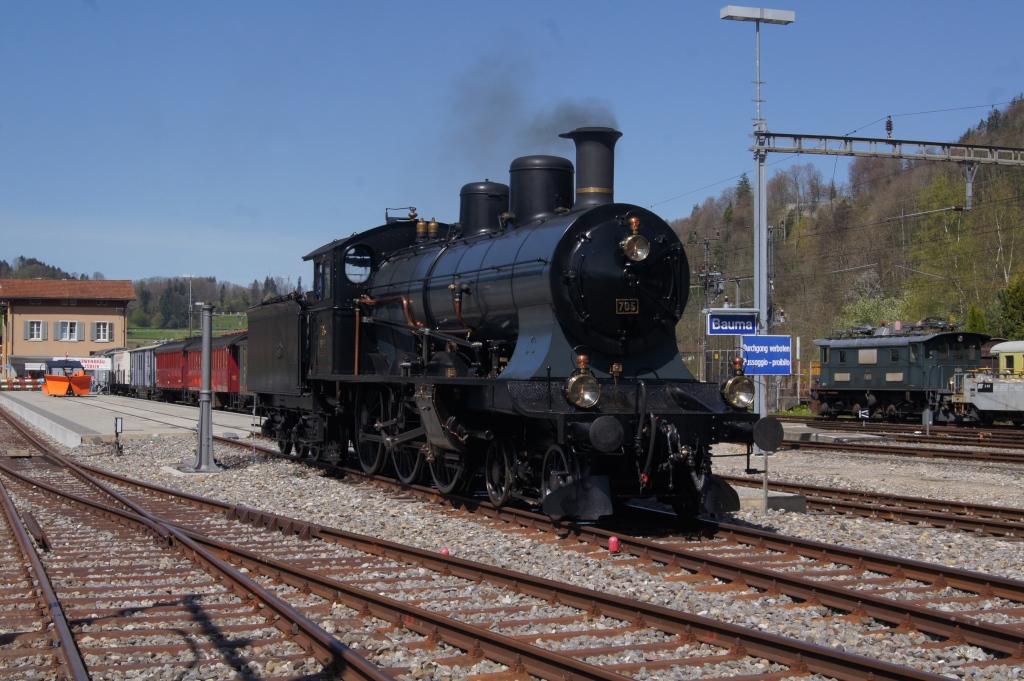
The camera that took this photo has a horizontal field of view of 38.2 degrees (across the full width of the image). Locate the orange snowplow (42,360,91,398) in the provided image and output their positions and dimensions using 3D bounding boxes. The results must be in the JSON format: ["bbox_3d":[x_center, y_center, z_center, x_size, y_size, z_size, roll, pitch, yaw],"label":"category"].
[{"bbox_3d":[-34.100,2.980,113.000,3.400,2.900,4.600,1,-2,-20],"label":"orange snowplow"}]

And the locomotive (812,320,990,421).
[{"bbox_3d":[16.450,1.250,63.200,2.970,4.250,11.100,1,-2,-20],"label":"locomotive"}]

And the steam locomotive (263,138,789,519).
[{"bbox_3d":[-1.335,-0.103,23.281,3.000,4.450,18.100,1,-2,-20],"label":"steam locomotive"}]

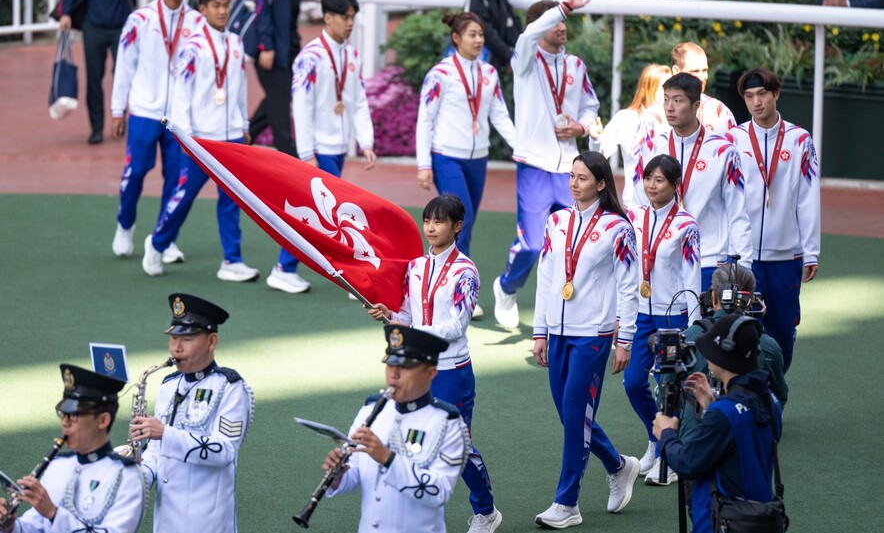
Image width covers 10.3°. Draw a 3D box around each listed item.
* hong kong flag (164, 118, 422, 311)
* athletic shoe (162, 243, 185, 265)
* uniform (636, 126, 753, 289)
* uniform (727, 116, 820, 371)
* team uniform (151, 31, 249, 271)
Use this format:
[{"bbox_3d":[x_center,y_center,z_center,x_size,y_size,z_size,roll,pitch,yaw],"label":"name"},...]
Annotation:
[{"bbox_3d":[-0.662,-0.228,22.339,1.180,0.860,0.580,-3,12,-22],"label":"hong kong flag"},{"bbox_3d":[-1.627,-0.073,28.889,0.105,0.115,0.290,-10,15,-44],"label":"athletic shoe"},{"bbox_3d":[1.286,-0.359,25.200,0.560,0.710,0.320,8,13,27],"label":"uniform"},{"bbox_3d":[1.692,-0.052,25.003,0.560,1.450,0.440,5,12,22],"label":"uniform"},{"bbox_3d":[-1.413,-0.702,28.722,0.500,1.420,0.500,12,15,41],"label":"team uniform"}]

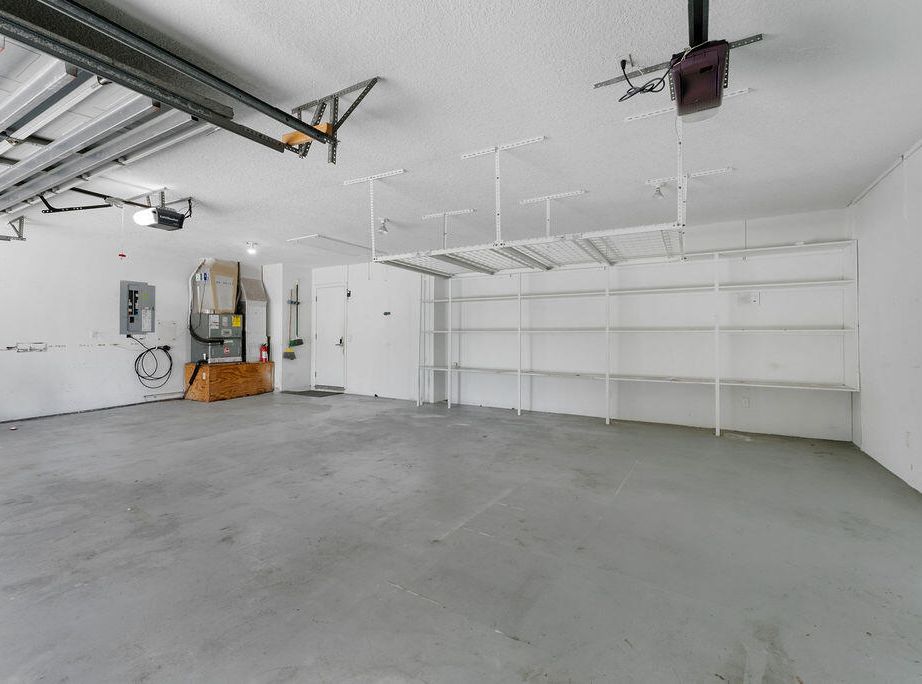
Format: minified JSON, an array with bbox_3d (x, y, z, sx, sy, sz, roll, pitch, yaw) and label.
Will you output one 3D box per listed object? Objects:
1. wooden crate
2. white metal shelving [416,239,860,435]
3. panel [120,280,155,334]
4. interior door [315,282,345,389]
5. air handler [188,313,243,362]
[{"bbox_3d":[-4.432,0.704,7.686,0.812,0.634,1.248,1,2,29],"label":"wooden crate"},{"bbox_3d":[1.677,0.006,5.310,5.217,2.086,0.345,1,2,29],"label":"white metal shelving"},{"bbox_3d":[-5.467,-0.566,6.759,0.091,0.868,0.482,1,2,29],"label":"panel"},{"bbox_3d":[-2.602,-0.069,7.910,0.812,2.060,0.081,1,2,29],"label":"interior door"},{"bbox_3d":[-4.526,-0.063,7.369,0.599,0.868,0.589,1,2,29],"label":"air handler"}]

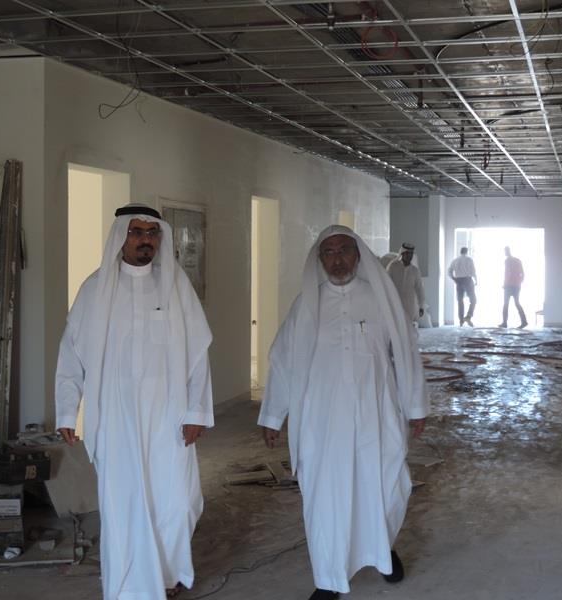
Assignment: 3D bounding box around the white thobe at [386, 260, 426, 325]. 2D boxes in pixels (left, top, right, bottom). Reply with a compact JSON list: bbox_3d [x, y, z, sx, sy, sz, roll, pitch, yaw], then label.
[{"bbox_3d":[1.626,0.182,14.300,0.540,1.400,0.400,1,2,12],"label":"white thobe"}]

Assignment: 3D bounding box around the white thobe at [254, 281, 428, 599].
[{"bbox_3d":[0.279,0.579,4.920,0.740,1.370,0.480,1,2,7],"label":"white thobe"}]

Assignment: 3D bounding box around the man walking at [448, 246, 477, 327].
[{"bbox_3d":[3.887,-0.274,23.200,0.600,1.700,0.450,1,3,16],"label":"man walking"}]

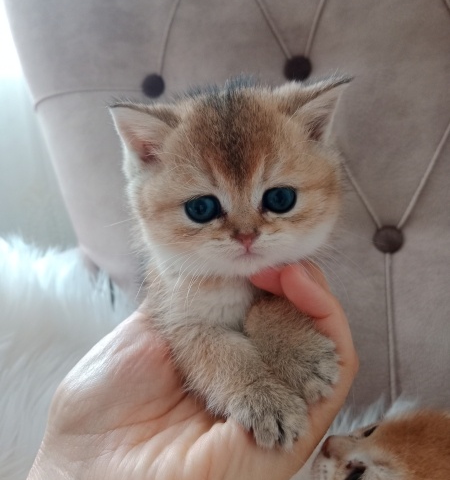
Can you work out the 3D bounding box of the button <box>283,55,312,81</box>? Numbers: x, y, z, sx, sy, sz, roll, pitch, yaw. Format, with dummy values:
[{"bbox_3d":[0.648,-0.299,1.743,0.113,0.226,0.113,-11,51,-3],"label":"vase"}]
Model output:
[{"bbox_3d":[0.065,-0.152,0.400,0.025,0.025,0.011,1,-8,21],"label":"button"}]

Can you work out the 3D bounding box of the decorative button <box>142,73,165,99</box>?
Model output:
[{"bbox_3d":[-0.071,-0.153,0.450,0.025,0.025,0.011,1,-8,21],"label":"decorative button"}]

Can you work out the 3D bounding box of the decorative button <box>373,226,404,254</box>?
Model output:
[{"bbox_3d":[0.135,0.000,0.372,0.025,0.025,0.011,1,-8,21],"label":"decorative button"}]

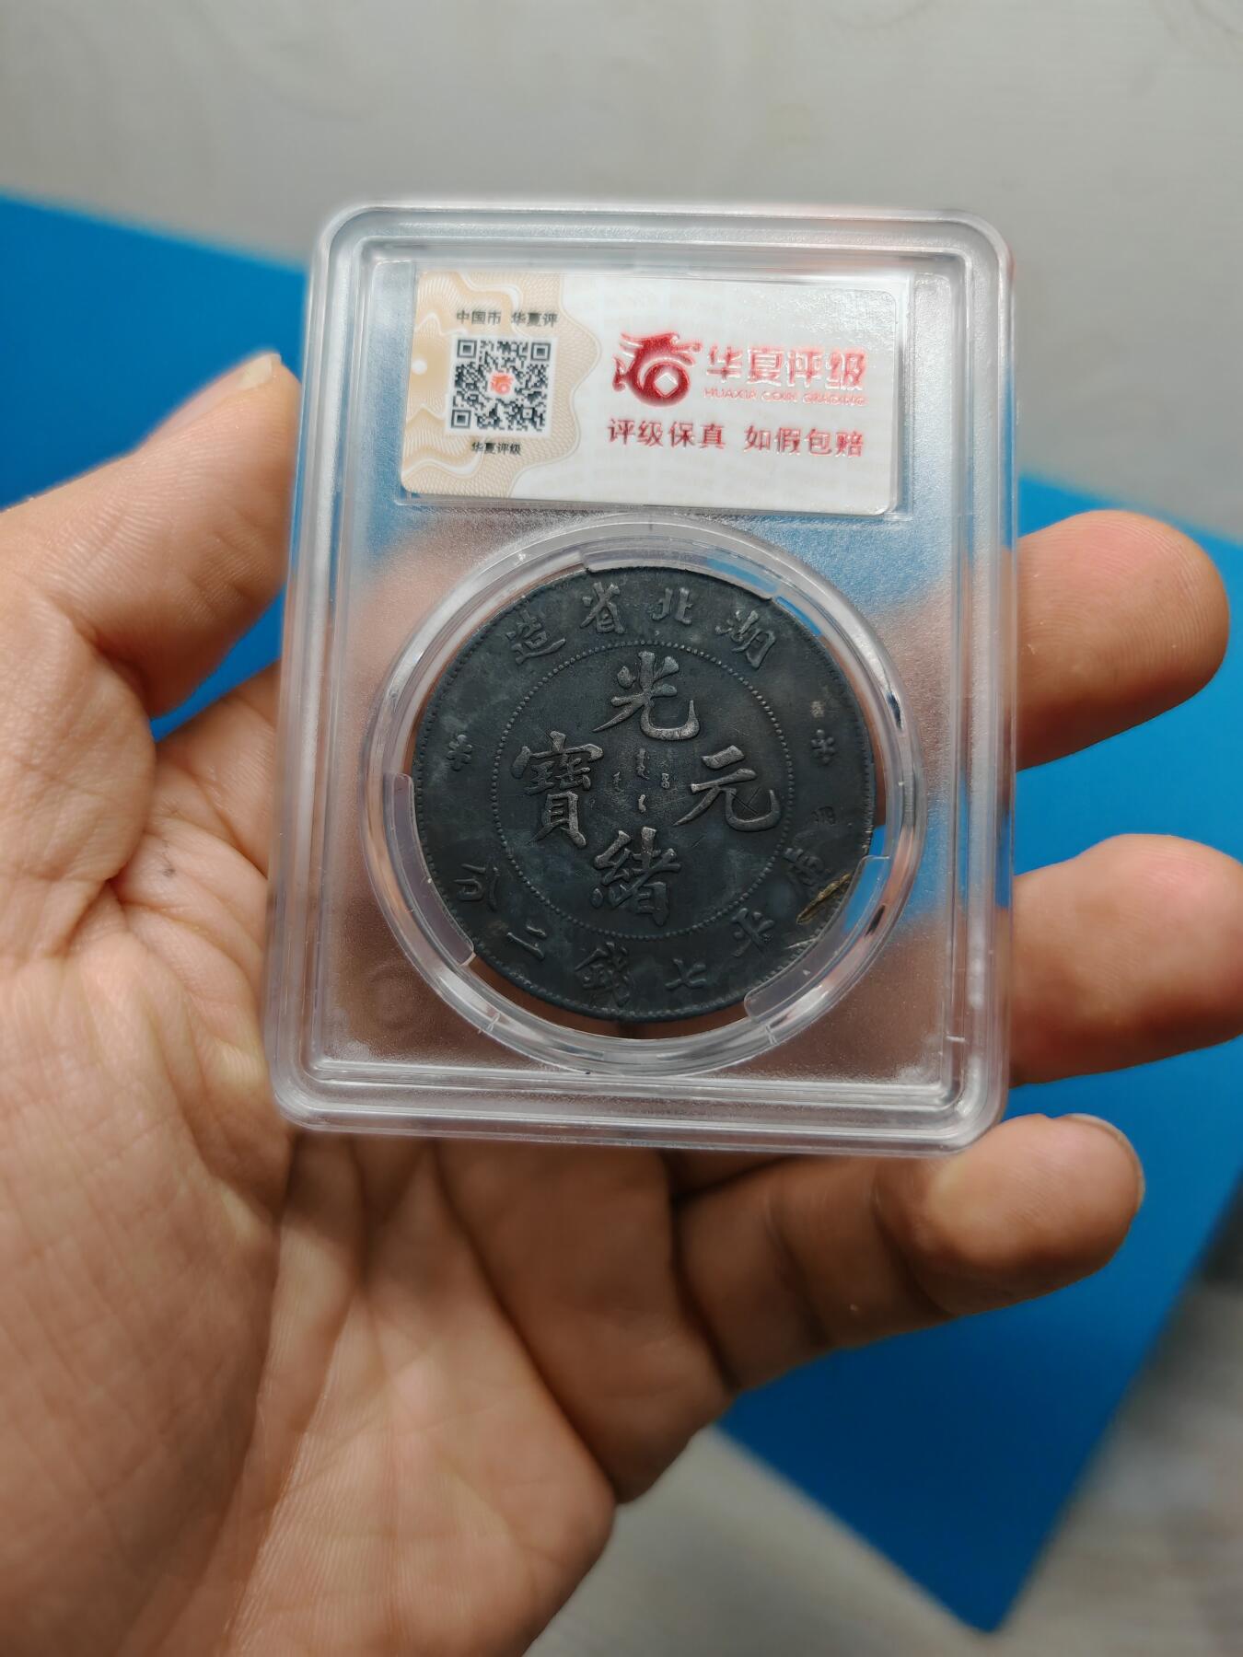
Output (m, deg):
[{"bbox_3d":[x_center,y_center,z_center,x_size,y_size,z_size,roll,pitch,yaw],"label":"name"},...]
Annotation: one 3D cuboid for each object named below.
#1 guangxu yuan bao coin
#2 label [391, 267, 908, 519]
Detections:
[{"bbox_3d":[0.002,-0.003,0.111,0.039,0.003,0.039,4,83,1],"label":"guangxu yuan bao coin"},{"bbox_3d":[0.003,-0.038,0.114,0.043,0.001,0.021,2,83,1],"label":"label"}]

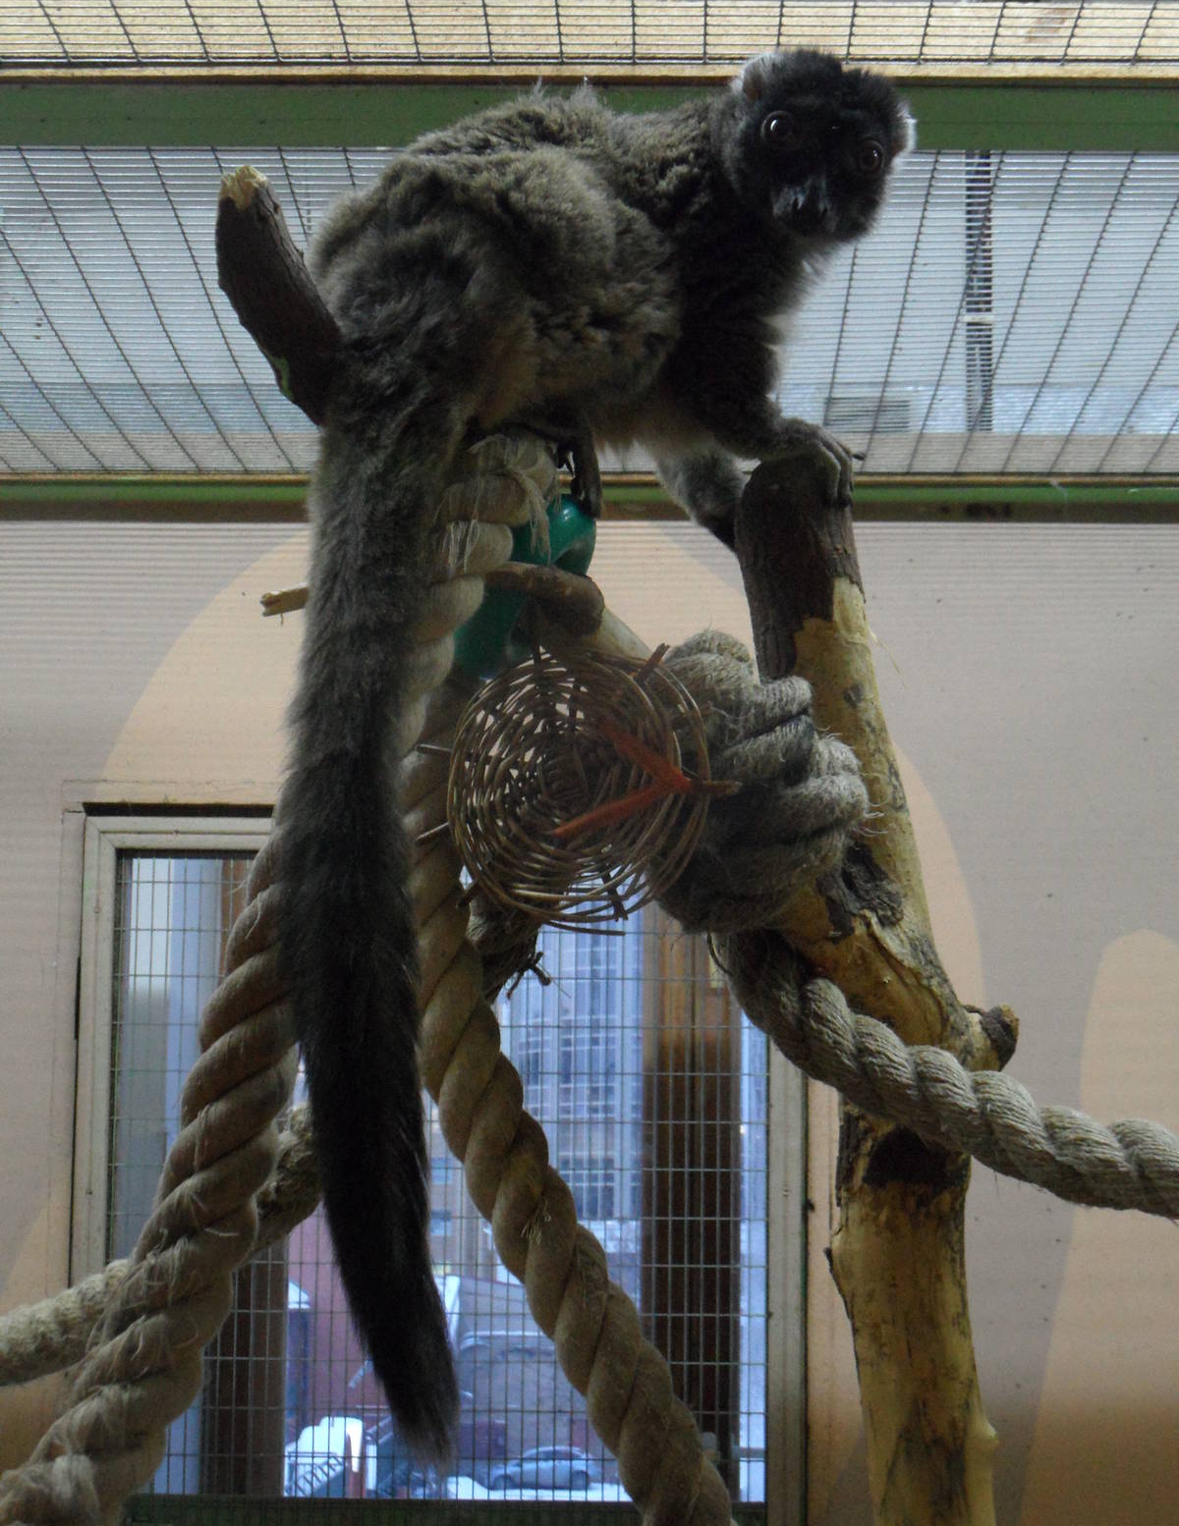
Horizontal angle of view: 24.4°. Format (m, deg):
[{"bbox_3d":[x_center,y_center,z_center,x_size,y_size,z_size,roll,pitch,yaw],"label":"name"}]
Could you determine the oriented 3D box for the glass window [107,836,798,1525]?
[{"bbox_3d":[-0.153,0.425,2.850,0.699,0.683,0.060,0,-8,2],"label":"glass window"}]

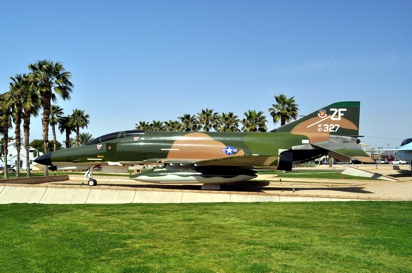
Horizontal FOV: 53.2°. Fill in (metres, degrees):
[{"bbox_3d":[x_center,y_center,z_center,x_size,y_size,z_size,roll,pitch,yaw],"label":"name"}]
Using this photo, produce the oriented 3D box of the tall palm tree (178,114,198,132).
[{"bbox_3d":[-2.784,0.860,67.101,3.400,8.870,3.400,0,-3,0],"label":"tall palm tree"}]

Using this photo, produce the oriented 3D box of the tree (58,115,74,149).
[{"bbox_3d":[-20.150,0.899,60.041,3.200,8.020,3.200,0,-3,0],"label":"tree"}]

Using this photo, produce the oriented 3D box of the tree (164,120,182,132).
[{"bbox_3d":[-5.744,1.369,71.342,3.250,8.320,3.250,0,-3,0],"label":"tree"}]

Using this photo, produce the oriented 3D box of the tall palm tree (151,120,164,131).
[{"bbox_3d":[-8.890,1.430,75.607,3.000,8.670,3.000,0,-3,0],"label":"tall palm tree"}]

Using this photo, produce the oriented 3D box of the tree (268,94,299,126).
[{"bbox_3d":[10.370,-0.400,55.000,3.800,10.430,3.800,0,-3,0],"label":"tree"}]

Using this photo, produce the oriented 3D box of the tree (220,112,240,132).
[{"bbox_3d":[3.403,0.697,58.573,3.200,8.270,3.200,0,-3,0],"label":"tree"}]

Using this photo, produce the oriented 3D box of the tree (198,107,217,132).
[{"bbox_3d":[0.280,0.490,77.000,3.700,11.350,3.700,0,-3,0],"label":"tree"}]

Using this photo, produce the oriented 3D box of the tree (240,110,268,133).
[{"bbox_3d":[6.458,0.572,54.312,3.400,8.050,3.400,0,-3,0],"label":"tree"}]

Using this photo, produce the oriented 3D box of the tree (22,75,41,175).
[{"bbox_3d":[-17.000,-1.100,39.500,2.900,10.010,2.900,0,-3,0],"label":"tree"}]

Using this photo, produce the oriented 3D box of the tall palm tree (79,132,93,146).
[{"bbox_3d":[-21.230,2.430,71.975,4.200,6.270,4.200,0,-3,0],"label":"tall palm tree"}]

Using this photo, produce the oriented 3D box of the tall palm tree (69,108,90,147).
[{"bbox_3d":[-23.470,0.510,76.000,3.600,11.180,3.600,0,-3,0],"label":"tall palm tree"}]

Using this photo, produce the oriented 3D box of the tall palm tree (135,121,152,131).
[{"bbox_3d":[-14.140,1.760,93.000,3.700,10.770,3.700,0,-3,0],"label":"tall palm tree"}]

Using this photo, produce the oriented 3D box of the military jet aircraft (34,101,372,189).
[{"bbox_3d":[-1.030,0.480,23.600,19.100,4.950,11.600,0,-4,7],"label":"military jet aircraft"}]

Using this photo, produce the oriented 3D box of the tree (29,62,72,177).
[{"bbox_3d":[-15.270,-1.750,40.000,4.100,11.280,4.100,0,-3,0],"label":"tree"}]

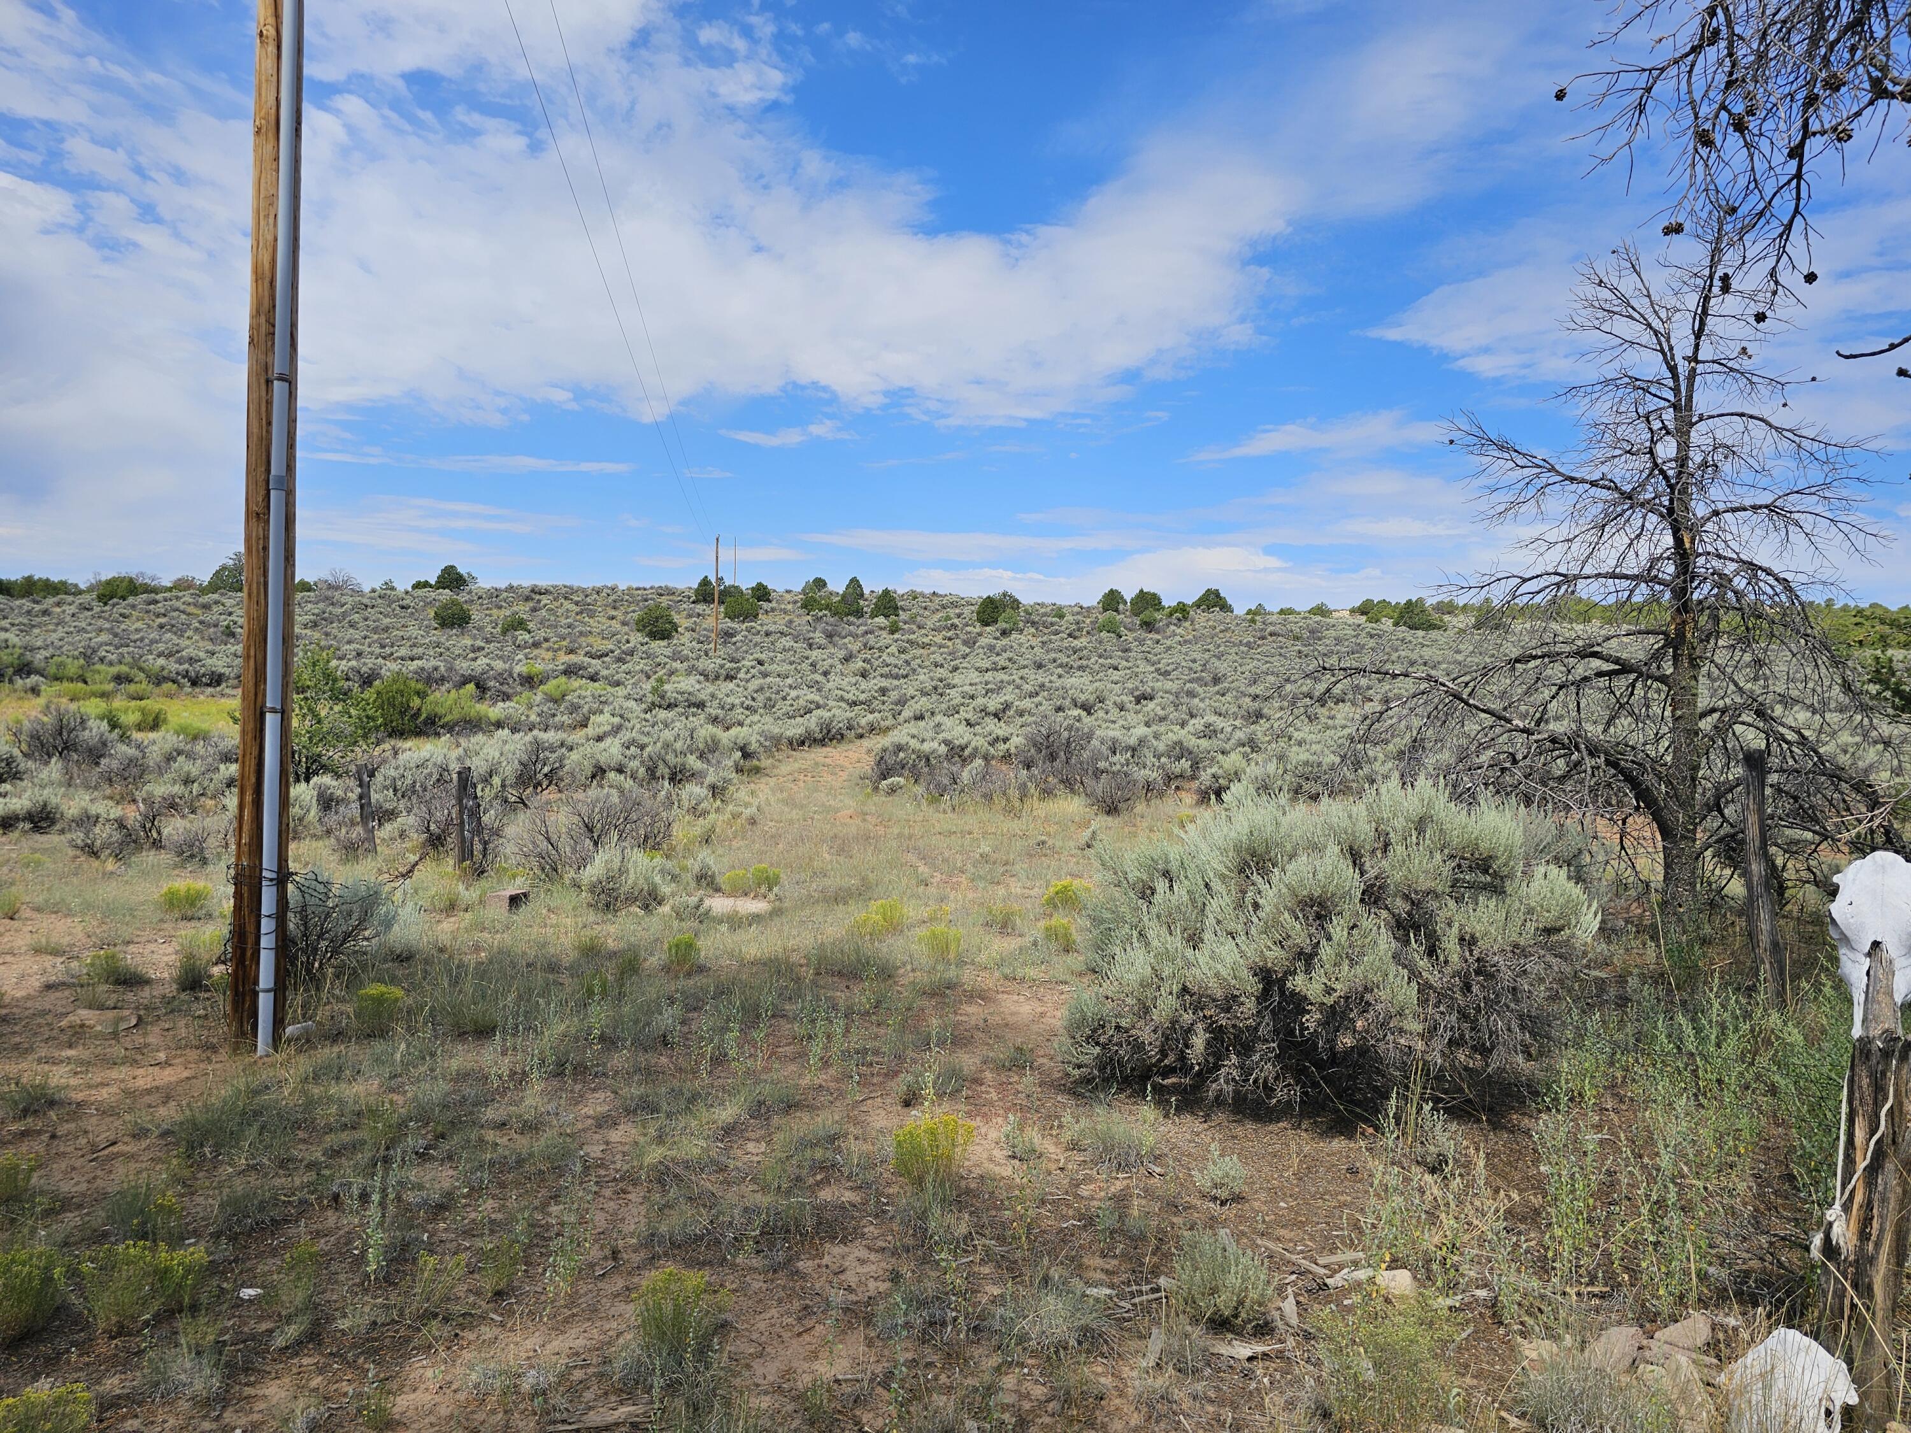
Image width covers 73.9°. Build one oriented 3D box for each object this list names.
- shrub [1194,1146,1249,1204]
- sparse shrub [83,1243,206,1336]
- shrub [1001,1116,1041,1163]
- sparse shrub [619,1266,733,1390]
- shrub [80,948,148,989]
[{"bbox_3d":[0.871,1.497,4.162,0.170,0.170,0.160,1,1,0],"label":"shrub"},{"bbox_3d":[-2.080,1.442,3.258,0.271,0.193,0.244,1,1,-32],"label":"sparse shrub"},{"bbox_3d":[0.232,1.495,4.484,0.140,0.160,0.130,1,1,0],"label":"shrub"},{"bbox_3d":[-0.667,1.443,3.049,0.270,0.246,0.243,1,1,-12],"label":"sparse shrub"},{"bbox_3d":[-4.564,1.348,6.891,0.311,0.193,0.280,1,1,-33],"label":"shrub"}]

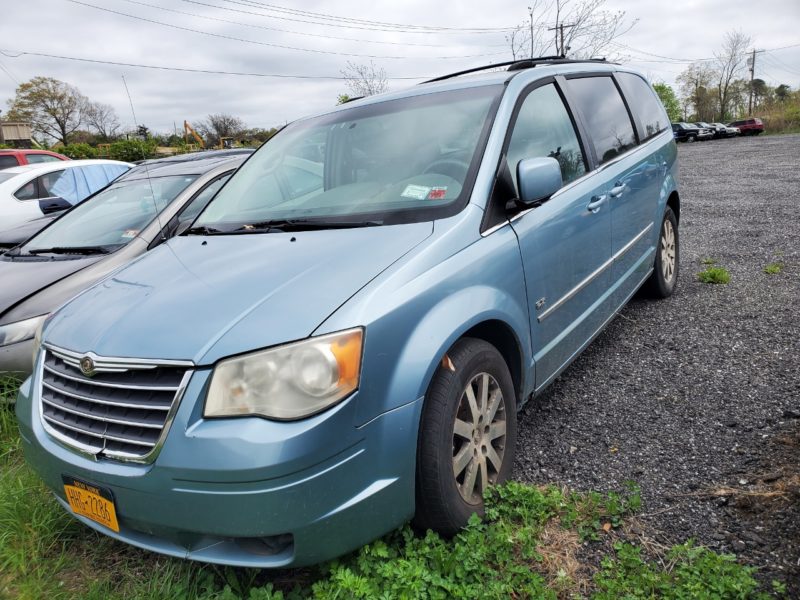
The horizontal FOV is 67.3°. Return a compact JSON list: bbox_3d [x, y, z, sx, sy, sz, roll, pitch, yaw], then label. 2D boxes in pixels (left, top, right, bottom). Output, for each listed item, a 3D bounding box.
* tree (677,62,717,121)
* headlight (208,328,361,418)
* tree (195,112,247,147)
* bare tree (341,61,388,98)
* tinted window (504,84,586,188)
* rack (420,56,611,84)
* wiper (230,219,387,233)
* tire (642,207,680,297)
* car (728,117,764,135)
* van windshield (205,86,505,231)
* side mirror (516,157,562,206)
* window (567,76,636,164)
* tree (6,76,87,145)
[{"bbox_3d":[34.540,-24.056,70.000,4.200,7.200,4.200,3,17,30],"label":"tree"},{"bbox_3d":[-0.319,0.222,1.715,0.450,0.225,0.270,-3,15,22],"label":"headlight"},{"bbox_3d":[-26.735,-25.387,90.000,7.200,5.600,6.500,-10,15,-17],"label":"tree"},{"bbox_3d":[-3.840,-21.797,65.000,5.200,8.500,5.200,-5,16,0],"label":"bare tree"},{"bbox_3d":[0.633,-0.736,2.706,0.060,0.510,0.900,-18,5,39],"label":"tinted window"},{"bbox_3d":[0.640,-1.502,4.157,1.270,0.120,2.150,1,17,36],"label":"rack"},{"bbox_3d":[-0.412,-0.316,2.552,0.948,0.060,0.070,5,19,43],"label":"wiper"},{"bbox_3d":[1.964,-0.377,4.612,0.230,0.720,0.710,2,18,36],"label":"tire"},{"bbox_3d":[31.919,-16.076,56.000,1.820,1.720,4.600,-16,18,-36],"label":"car"},{"bbox_3d":[-0.293,-0.657,2.870,1.620,0.130,1.000,2,51,36],"label":"van windshield"},{"bbox_3d":[0.539,-0.457,2.269,0.210,0.185,0.140,1,17,36],"label":"side mirror"},{"bbox_3d":[1.194,-1.043,3.442,0.060,0.490,0.850,-15,7,39],"label":"window"},{"bbox_3d":[-45.886,-24.338,78.000,10.000,9.300,9.500,-5,16,0],"label":"tree"}]

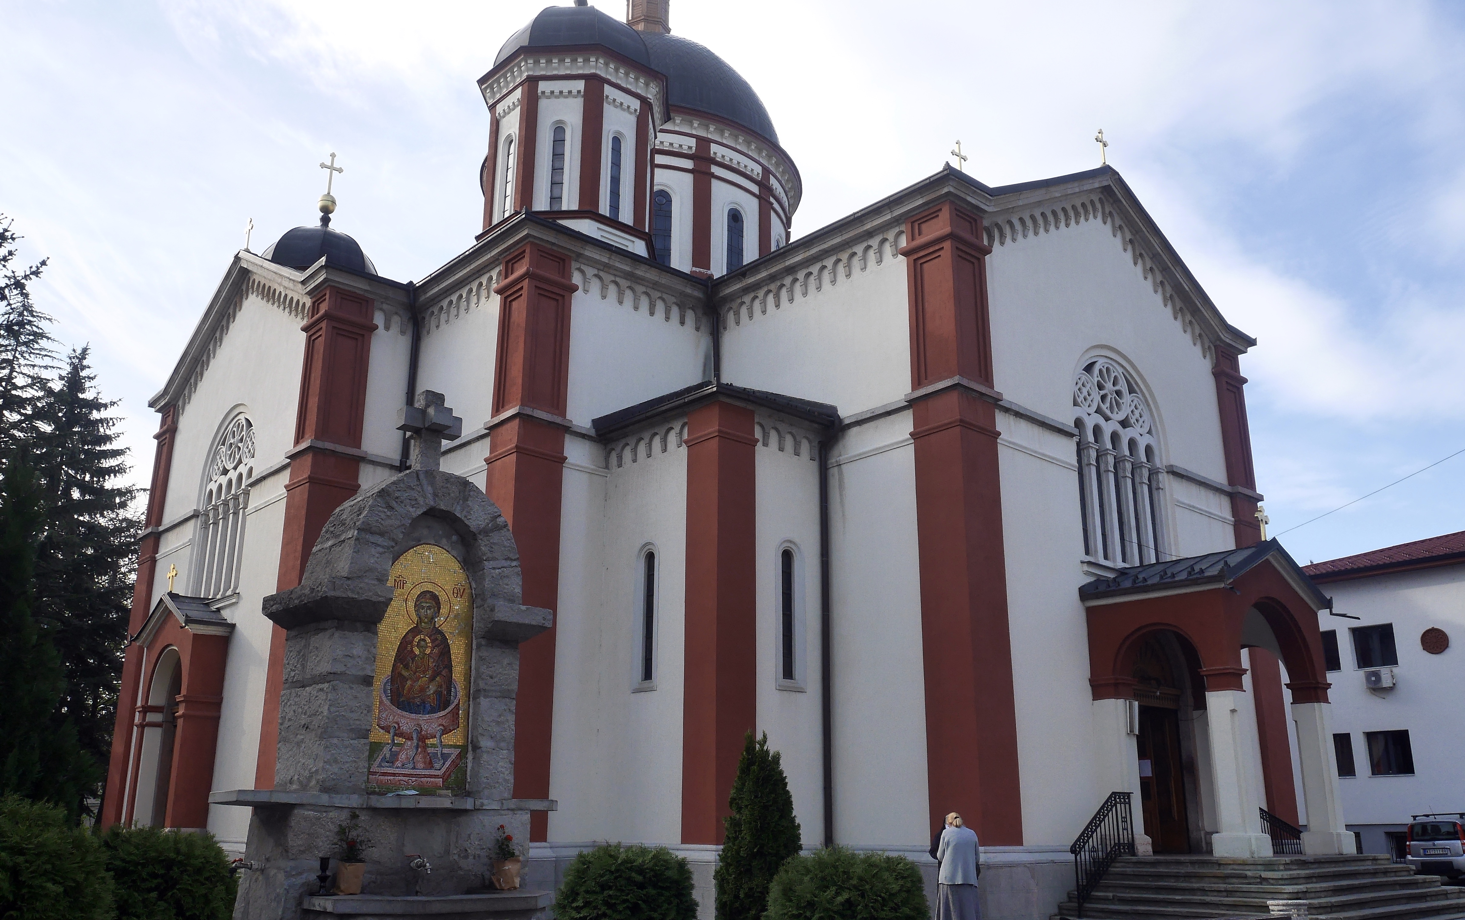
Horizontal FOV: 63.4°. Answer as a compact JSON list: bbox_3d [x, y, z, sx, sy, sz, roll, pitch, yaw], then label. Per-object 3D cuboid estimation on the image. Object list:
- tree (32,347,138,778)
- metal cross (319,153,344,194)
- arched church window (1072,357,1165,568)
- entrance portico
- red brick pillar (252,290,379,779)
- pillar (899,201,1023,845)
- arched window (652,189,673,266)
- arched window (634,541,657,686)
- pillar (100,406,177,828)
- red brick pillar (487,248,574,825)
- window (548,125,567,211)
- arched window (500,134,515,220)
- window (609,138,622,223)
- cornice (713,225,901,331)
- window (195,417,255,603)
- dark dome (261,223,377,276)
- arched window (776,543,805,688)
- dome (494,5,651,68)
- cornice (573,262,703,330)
[{"bbox_3d":[-19.862,3.818,33.901,6.000,15.184,6.000,15,-22,-40],"label":"tree"},{"bbox_3d":[-12.777,-9.123,37.755,0.770,1.460,0.090,15,-23,-39],"label":"metal cross"},{"bbox_3d":[7.373,0.098,22.757,3.300,4.200,0.400,15,-22,-40],"label":"arched church window"},{"bbox_3d":[8.448,4.095,20.534,4.150,5.220,2.650,15,-22,-40],"label":"entrance portico"},{"bbox_3d":[-7.758,1.716,22.133,1.093,10.241,1.093,15,-22,-40],"label":"red brick pillar"},{"bbox_3d":[3.618,0.764,18.911,1.093,10.241,1.093,15,-22,-40],"label":"pillar"},{"bbox_3d":[-1.795,-6.127,31.681,0.650,2.350,0.220,4,-17,-12],"label":"arched window"},{"bbox_3d":[-1.288,2.339,17.810,0.220,2.200,0.600,15,-23,-39],"label":"arched window"},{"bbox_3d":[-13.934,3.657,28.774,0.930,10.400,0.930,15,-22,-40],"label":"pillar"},{"bbox_3d":[-3.686,1.198,20.778,1.000,10.428,1.000,15,-23,-39],"label":"red brick pillar"},{"bbox_3d":[-3.438,-5.733,23.419,0.270,1.960,0.200,-1,-17,3],"label":"window"},{"bbox_3d":[-4.517,-5.584,23.919,0.200,1.960,0.270,15,-22,-40],"label":"arched window"},{"bbox_3d":[-2.407,-5.693,24.408,0.290,2.080,0.160,15,-23,-39],"label":"window"},{"bbox_3d":[1.316,-3.413,22.530,0.250,0.650,5.050,15,-22,-40],"label":"cornice"},{"bbox_3d":[-10.967,1.045,25.668,0.400,4.300,3.102,15,-22,-40],"label":"window"},{"bbox_3d":[-12.794,-6.150,36.834,3.420,2.450,3.420,15,-23,-39],"label":"dark dome"},{"bbox_3d":[0.926,2.552,19.491,0.649,2.418,0.220,15,-22,-40],"label":"arched window"},{"bbox_3d":[-3.422,-8.914,26.394,3.450,2.050,3.450,15,-22,-40],"label":"dome"},{"bbox_3d":[-1.755,-3.174,23.270,3.306,0.640,0.250,15,-23,-39],"label":"cornice"}]

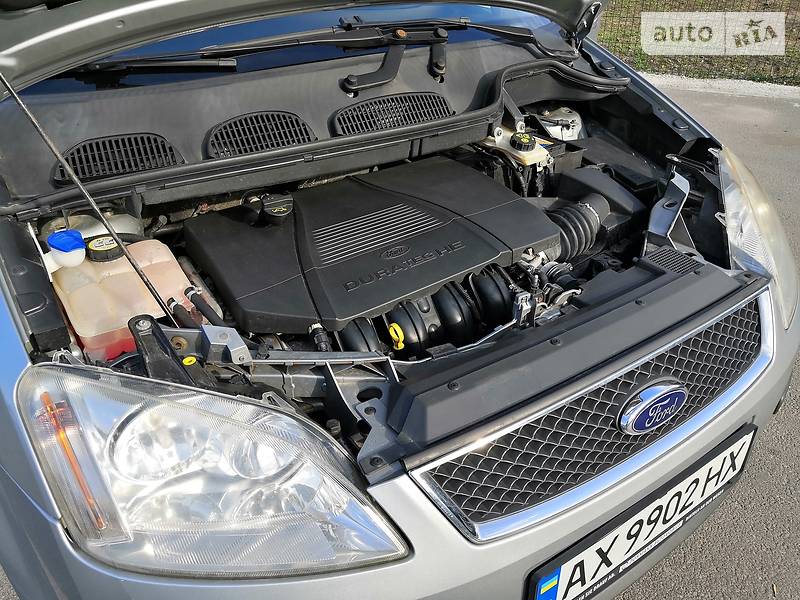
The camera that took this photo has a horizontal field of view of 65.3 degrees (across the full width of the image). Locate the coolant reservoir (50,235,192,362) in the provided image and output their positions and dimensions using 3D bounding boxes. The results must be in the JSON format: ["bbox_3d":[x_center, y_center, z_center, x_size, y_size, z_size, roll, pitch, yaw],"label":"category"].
[{"bbox_3d":[-0.421,0.021,0.981,0.180,0.175,0.235,-21,39,-27],"label":"coolant reservoir"}]

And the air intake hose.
[{"bbox_3d":[0.336,-0.135,1.250,0.125,0.103,0.103,-27,42,-33],"label":"air intake hose"}]

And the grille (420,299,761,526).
[{"bbox_3d":[0.359,0.152,0.939,0.714,0.107,0.082,-21,39,-27],"label":"grille"}]

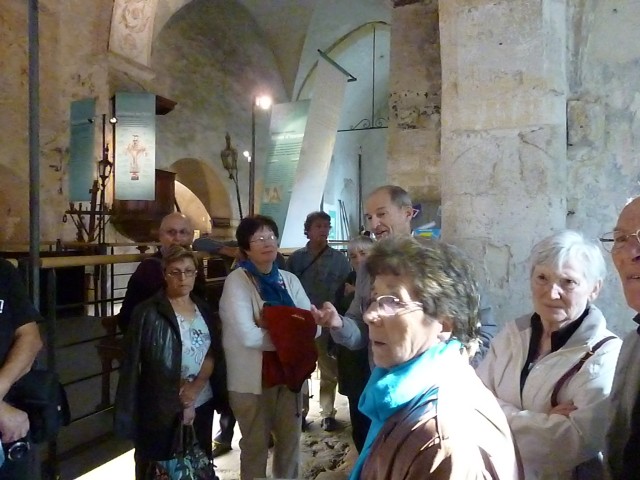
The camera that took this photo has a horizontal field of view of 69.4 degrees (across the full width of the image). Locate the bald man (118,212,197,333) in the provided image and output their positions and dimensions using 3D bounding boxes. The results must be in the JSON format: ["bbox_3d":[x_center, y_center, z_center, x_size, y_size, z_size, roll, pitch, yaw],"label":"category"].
[{"bbox_3d":[-0.860,0.690,2.670,0.550,1.700,0.360,0,1,-32],"label":"bald man"}]

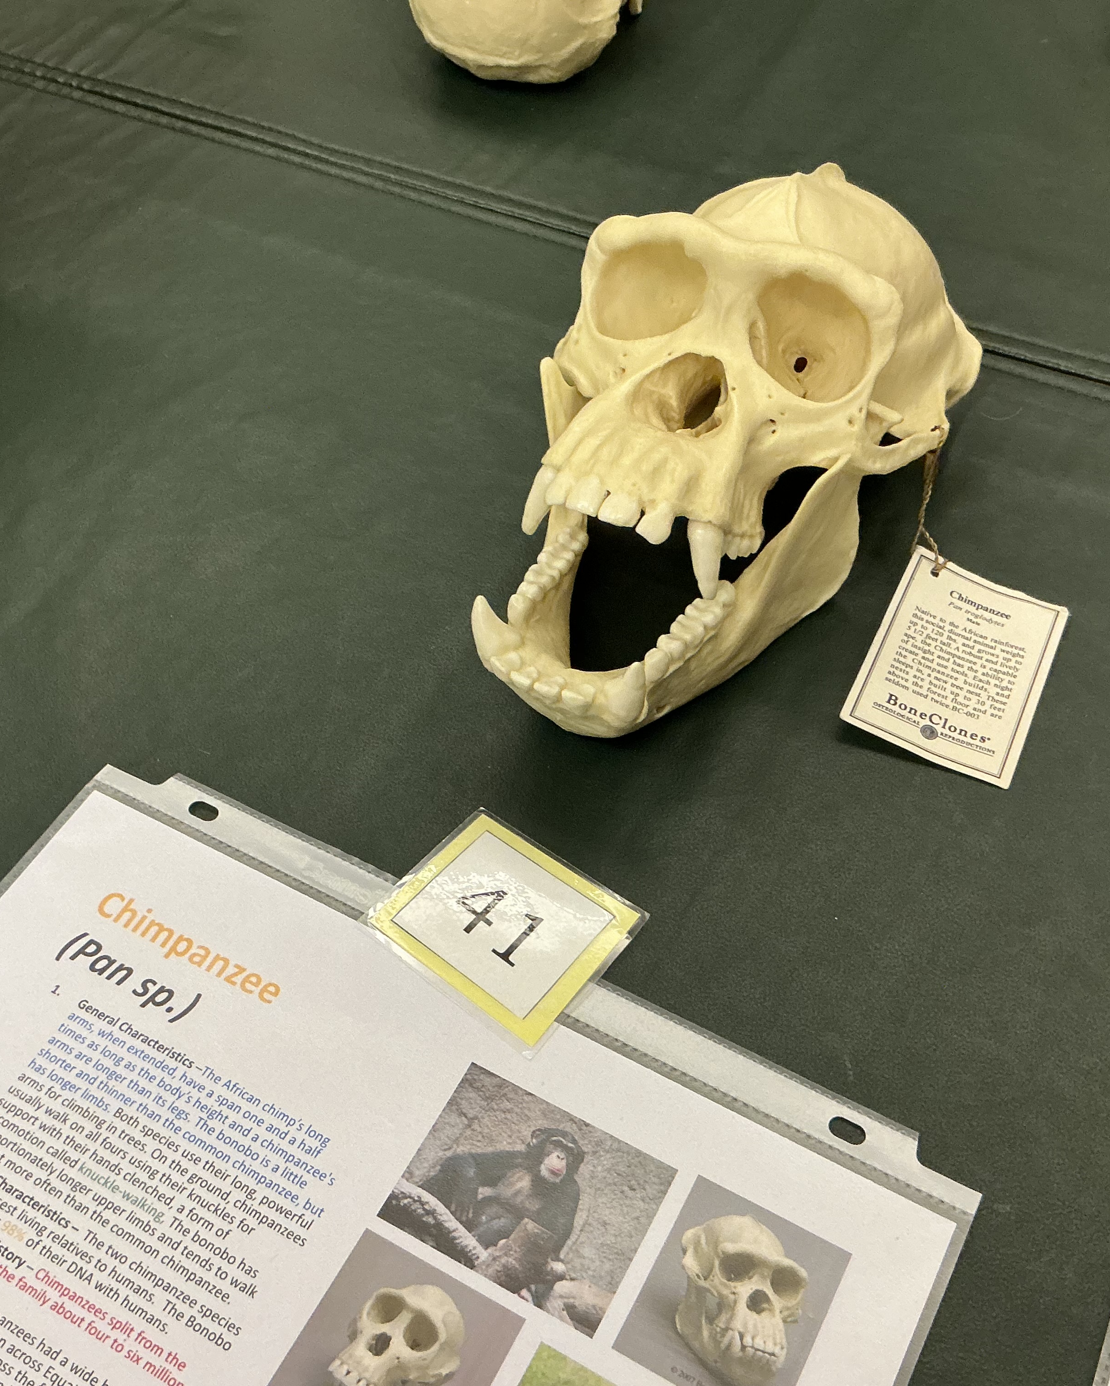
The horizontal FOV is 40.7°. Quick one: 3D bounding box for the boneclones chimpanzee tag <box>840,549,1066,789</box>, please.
[{"bbox_3d":[0.128,-0.009,0.473,0.053,0.008,0.079,24,56,10],"label":"boneclones chimpanzee tag"}]

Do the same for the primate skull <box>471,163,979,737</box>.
[{"bbox_3d":[0.058,-0.088,0.471,0.124,0.120,0.212,22,57,19],"label":"primate skull"}]

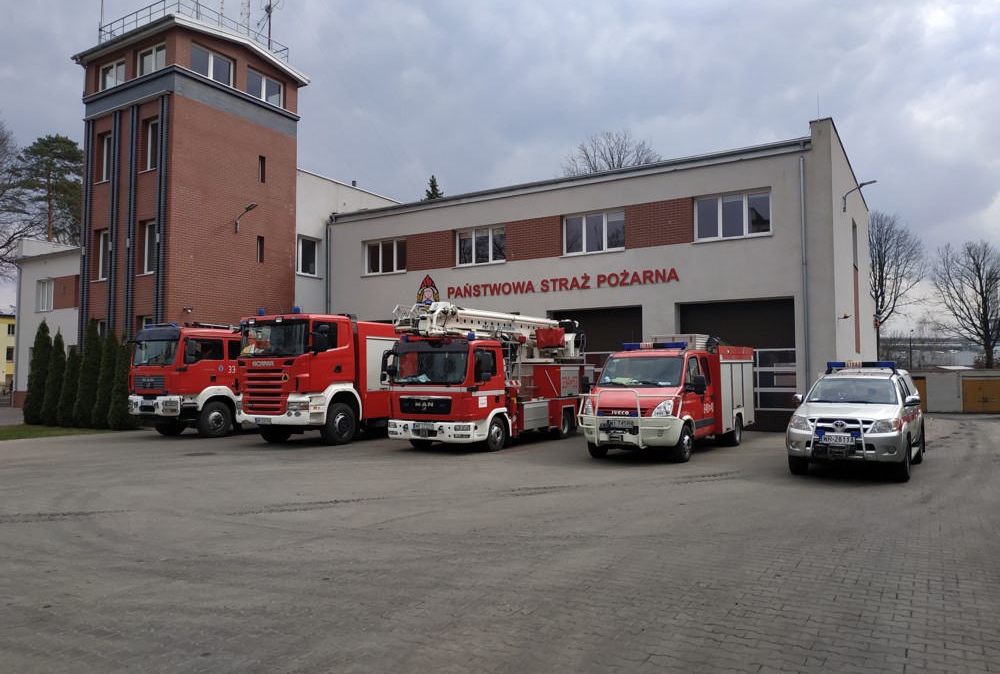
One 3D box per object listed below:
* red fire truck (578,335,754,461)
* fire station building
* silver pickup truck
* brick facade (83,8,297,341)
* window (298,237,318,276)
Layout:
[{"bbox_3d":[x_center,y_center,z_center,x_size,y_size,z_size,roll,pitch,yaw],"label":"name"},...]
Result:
[{"bbox_3d":[3.877,1.248,15.471,2.250,2.550,6.550,-2,-4,31],"label":"red fire truck"},{"bbox_3d":[4.834,-1.231,30.337,19.300,9.100,15.400,-2,-4,31],"label":"fire station building"},{"bbox_3d":[6.949,1.497,13.401,1.950,2.000,5.300,-2,-4,34],"label":"silver pickup truck"},{"bbox_3d":[-11.701,-3.795,26.344,5.500,13.800,5.500,-2,-4,31],"label":"brick facade"},{"bbox_3d":[-7.797,-3.280,28.255,0.140,1.520,1.080,-2,-4,31],"label":"window"}]

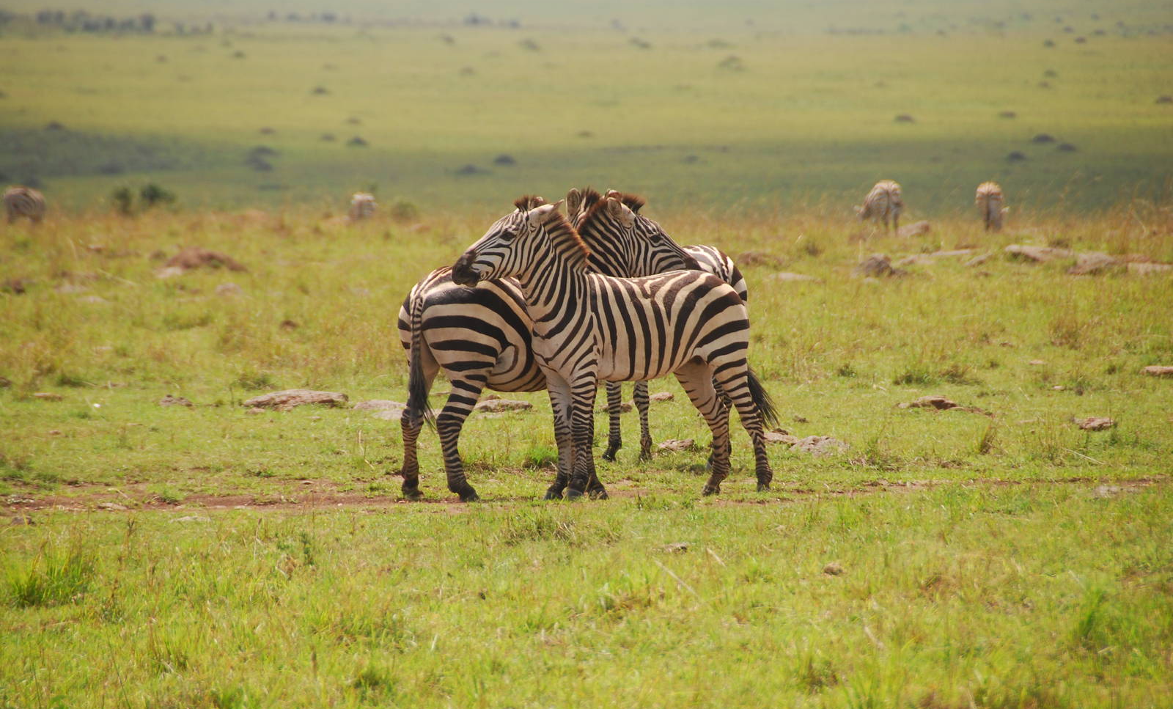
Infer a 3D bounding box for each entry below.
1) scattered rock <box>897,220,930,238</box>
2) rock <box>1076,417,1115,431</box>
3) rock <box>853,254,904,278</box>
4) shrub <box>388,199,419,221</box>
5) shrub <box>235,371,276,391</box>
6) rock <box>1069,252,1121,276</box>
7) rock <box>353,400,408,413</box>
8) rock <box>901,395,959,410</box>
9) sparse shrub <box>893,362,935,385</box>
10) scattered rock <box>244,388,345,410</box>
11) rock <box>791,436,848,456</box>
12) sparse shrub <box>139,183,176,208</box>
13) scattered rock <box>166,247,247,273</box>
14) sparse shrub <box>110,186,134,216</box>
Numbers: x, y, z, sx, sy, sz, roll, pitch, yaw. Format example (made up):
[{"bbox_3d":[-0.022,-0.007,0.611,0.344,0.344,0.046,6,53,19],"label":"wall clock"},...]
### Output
[{"bbox_3d":[6.628,-2.553,198.275,0.686,0.336,0.550,0,2,0],"label":"scattered rock"},{"bbox_3d":[3.516,0.481,67.605,0.265,0.095,0.210,0,2,0],"label":"rock"},{"bbox_3d":[4.444,-1.346,149.000,0.781,0.349,0.580,0,1,0],"label":"rock"},{"bbox_3d":[-4.214,-3.296,225.000,0.695,0.527,0.620,0,1,0],"label":"shrub"},{"bbox_3d":[-2.742,0.220,81.000,0.334,0.167,0.280,0,1,0],"label":"shrub"},{"bbox_3d":[7.886,-1.416,152.000,0.811,0.356,0.600,0,1,0],"label":"rock"},{"bbox_3d":[-1.524,0.384,72.660,0.428,0.092,0.320,0,2,0],"label":"rock"},{"bbox_3d":[2.651,0.368,75.500,0.445,0.113,0.320,0,1,0],"label":"rock"},{"bbox_3d":[2.663,0.157,79.660,0.350,0.184,0.320,0,2,0],"label":"sparse shrub"},{"bbox_3d":[-2.181,0.336,73.250,0.786,0.149,0.500,0,2,0],"label":"scattered rock"},{"bbox_3d":[1.488,0.585,62.450,0.362,0.131,0.300,0,2,0],"label":"rock"},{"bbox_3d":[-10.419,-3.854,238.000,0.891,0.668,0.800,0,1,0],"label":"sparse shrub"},{"bbox_3d":[-5.790,-1.432,148.475,1.247,0.360,0.950,0,2,0],"label":"scattered rock"},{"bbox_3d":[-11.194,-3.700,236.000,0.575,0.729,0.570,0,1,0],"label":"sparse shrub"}]

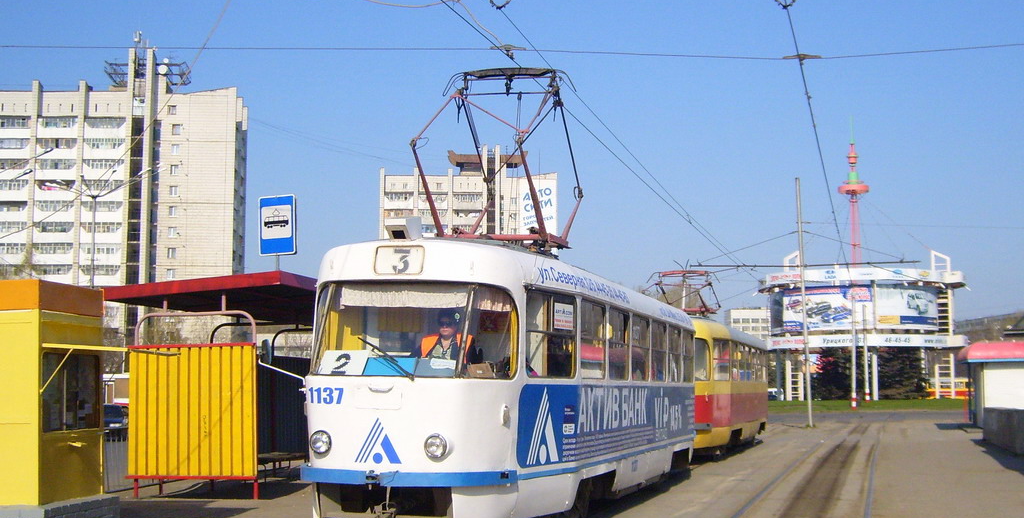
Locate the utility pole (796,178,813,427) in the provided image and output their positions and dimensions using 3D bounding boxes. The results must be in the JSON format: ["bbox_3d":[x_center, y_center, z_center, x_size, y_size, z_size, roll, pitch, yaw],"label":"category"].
[{"bbox_3d":[12.636,1.779,44.744,0.220,10.789,0.220,-1,-7,0],"label":"utility pole"}]

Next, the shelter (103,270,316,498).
[{"bbox_3d":[-3.809,2.205,17.832,3.000,3.250,6.200,-2,-7,19],"label":"shelter"}]

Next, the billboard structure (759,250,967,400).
[{"bbox_3d":[32.135,6.309,94.576,17.800,12.706,13.500,-2,-7,19],"label":"billboard structure"}]

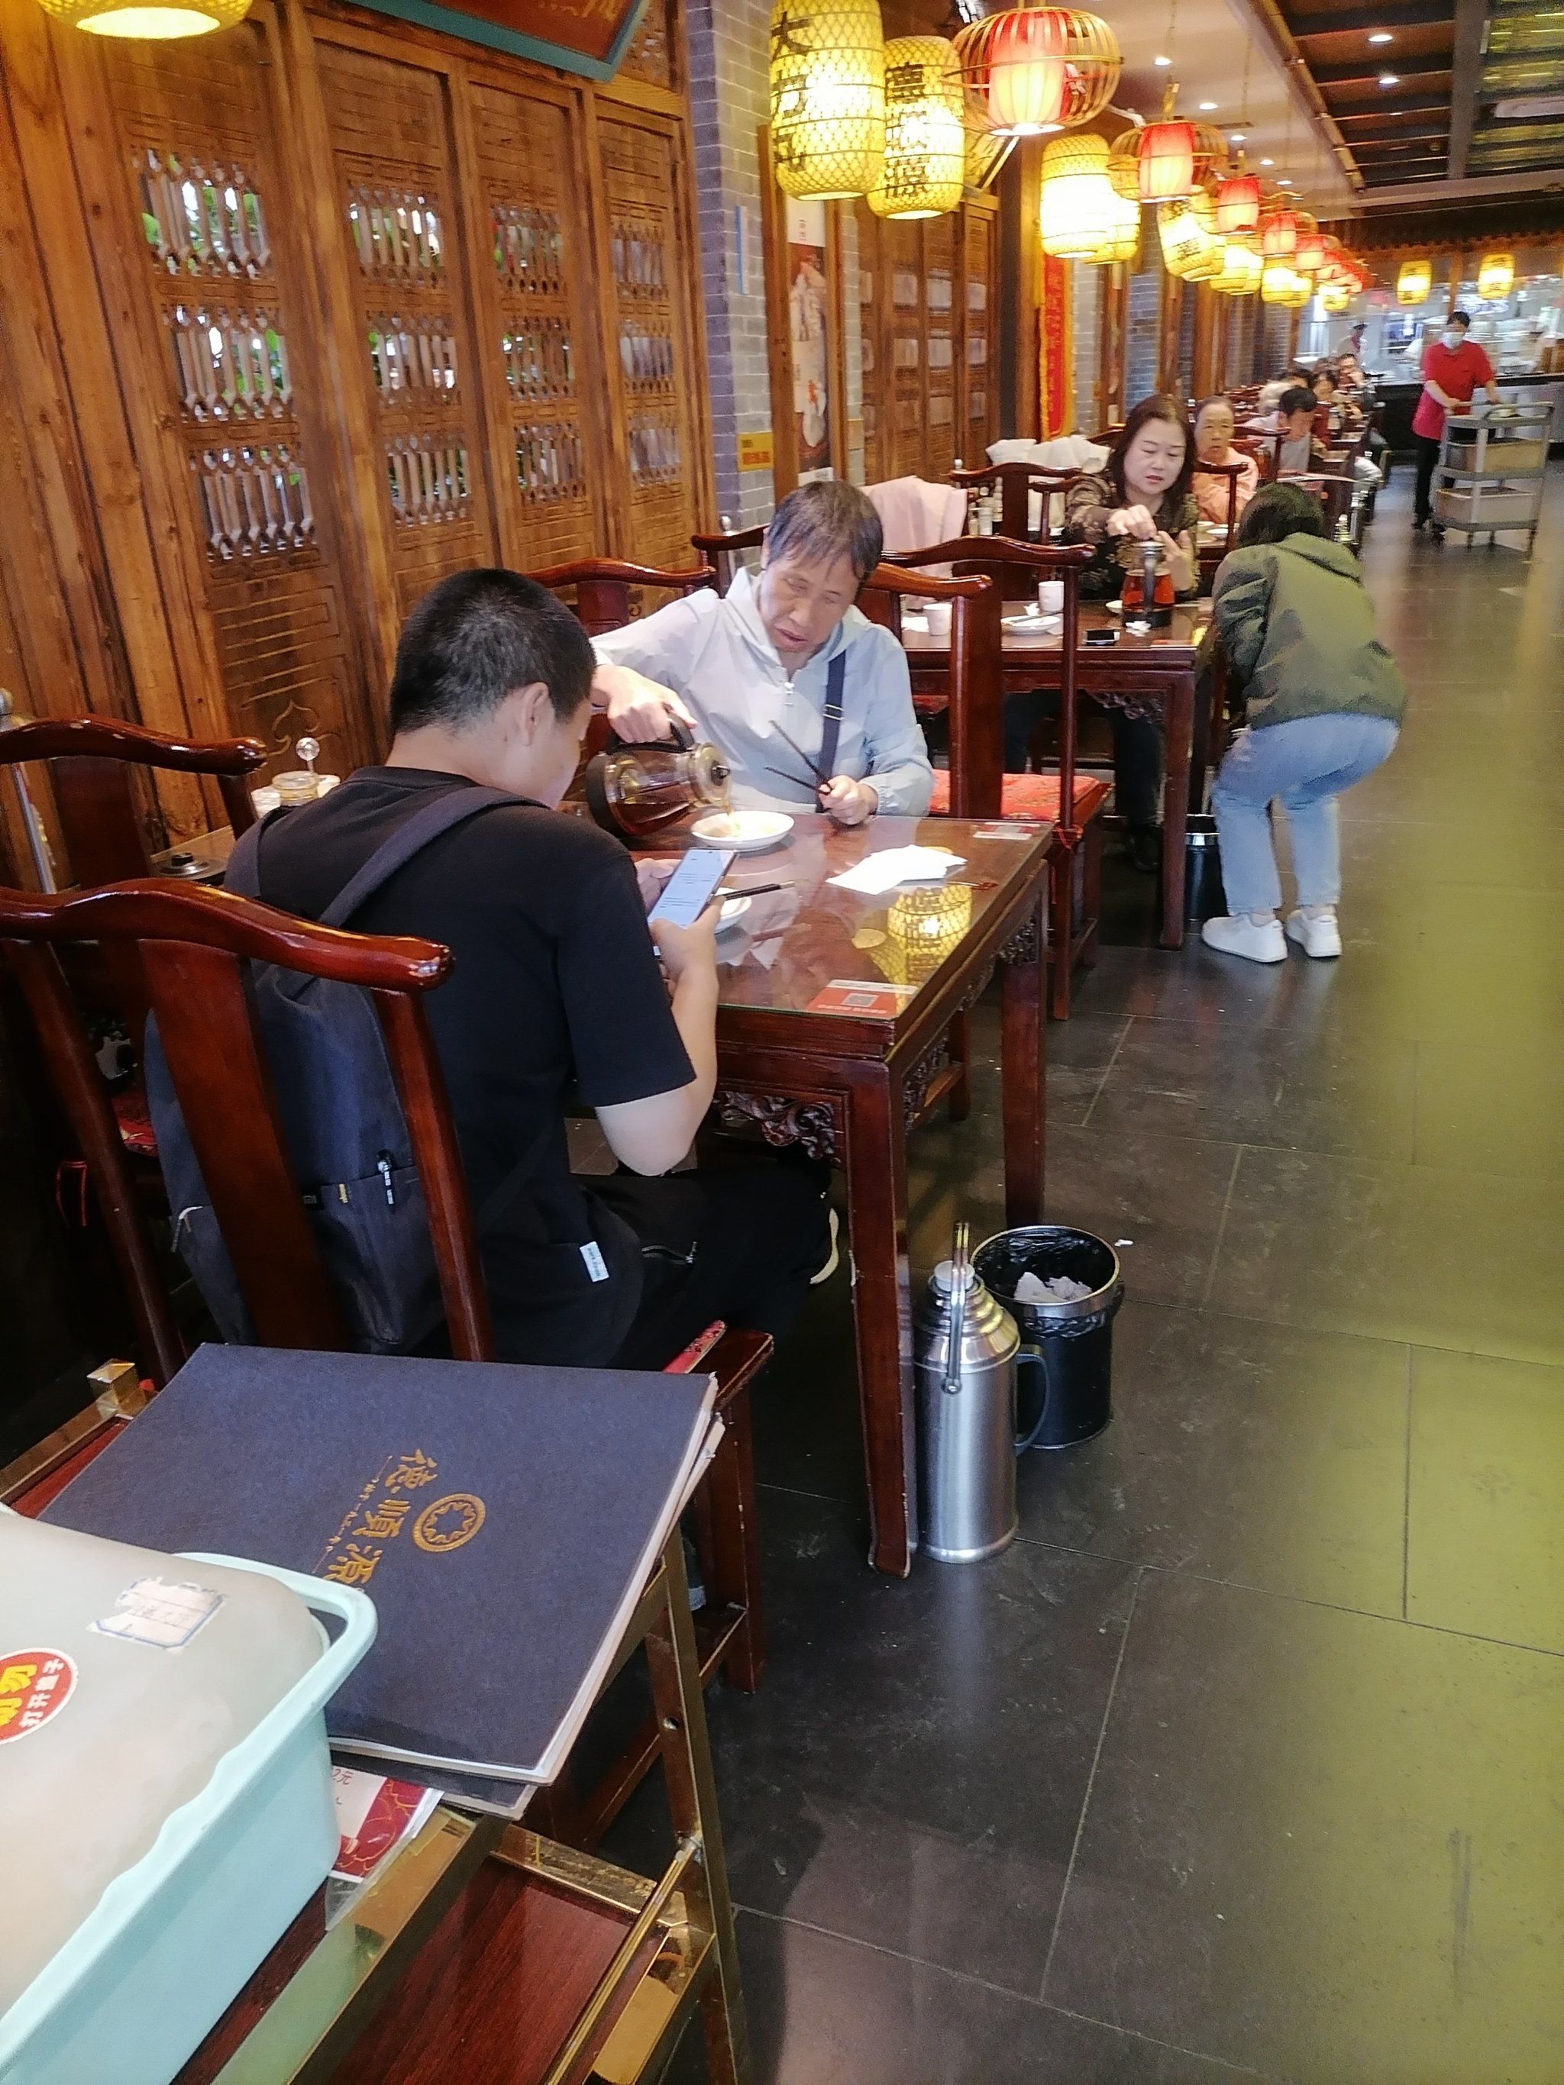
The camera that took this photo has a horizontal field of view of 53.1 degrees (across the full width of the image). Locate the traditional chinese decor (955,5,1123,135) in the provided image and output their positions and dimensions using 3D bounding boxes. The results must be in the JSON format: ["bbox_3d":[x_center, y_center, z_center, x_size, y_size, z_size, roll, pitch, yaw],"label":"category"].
[{"bbox_3d":[0.654,-2.528,4.077,0.470,0.285,0.470,6,25,20],"label":"traditional chinese decor"}]

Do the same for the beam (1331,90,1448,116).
[{"bbox_3d":[4.619,-7.070,11.828,0.850,0.100,0.120,6,25,20],"label":"beam"}]

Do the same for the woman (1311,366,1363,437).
[{"bbox_3d":[4.364,-4.743,12.584,0.500,1.250,0.700,6,25,20],"label":"woman"}]

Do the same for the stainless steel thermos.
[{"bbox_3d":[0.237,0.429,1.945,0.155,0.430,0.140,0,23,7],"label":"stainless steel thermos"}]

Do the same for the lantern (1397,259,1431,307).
[{"bbox_3d":[7.094,-8.549,17.600,0.370,0.510,0.370,6,25,20],"label":"lantern"}]

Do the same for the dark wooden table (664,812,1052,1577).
[{"bbox_3d":[-0.316,0.106,2.362,1.280,0.746,0.810,6,25,20],"label":"dark wooden table"}]

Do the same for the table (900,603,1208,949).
[{"bbox_3d":[0.531,-0.801,4.399,1.280,0.747,0.800,6,25,20],"label":"table"}]

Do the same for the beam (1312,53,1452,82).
[{"bbox_3d":[3.921,-6.325,10.165,0.850,0.100,0.120,6,25,20],"label":"beam"}]

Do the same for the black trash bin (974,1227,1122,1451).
[{"bbox_3d":[0.372,0.414,2.218,0.206,0.242,0.206,6,25,20],"label":"black trash bin"}]

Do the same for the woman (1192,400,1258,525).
[{"bbox_3d":[1.804,-2.005,6.499,0.460,1.210,0.620,6,25,20],"label":"woman"}]

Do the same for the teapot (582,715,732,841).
[{"bbox_3d":[-0.190,-0.398,2.354,0.200,0.175,0.135,-7,20,26],"label":"teapot"}]

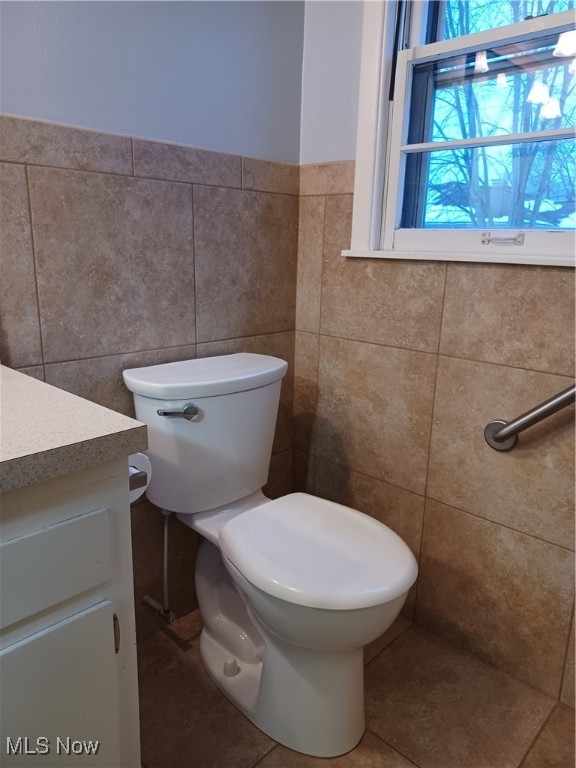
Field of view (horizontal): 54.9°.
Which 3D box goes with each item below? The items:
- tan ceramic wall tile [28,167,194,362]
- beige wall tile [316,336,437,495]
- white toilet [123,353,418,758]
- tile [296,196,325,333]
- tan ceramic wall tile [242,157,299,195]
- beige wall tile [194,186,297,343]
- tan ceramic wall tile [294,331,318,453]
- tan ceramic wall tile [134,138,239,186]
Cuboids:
[{"bbox_3d":[-0.386,-0.273,1.295,0.011,0.400,0.400,14,19,42],"label":"tan ceramic wall tile"},{"bbox_3d":[0.241,0.079,1.598,0.397,0.392,0.011,14,19,42],"label":"beige wall tile"},{"bbox_3d":[-0.025,0.364,1.311,0.680,0.747,0.430,14,19,42],"label":"white toilet"},{"bbox_3d":[0.070,-0.355,1.671,0.101,0.400,0.011,14,19,42],"label":"tile"},{"bbox_3d":[-0.048,-0.584,1.569,0.011,0.082,0.223,14,19,42],"label":"tan ceramic wall tile"},{"bbox_3d":[-0.110,-0.334,1.571,0.011,0.400,0.384,14,19,42],"label":"beige wall tile"},{"bbox_3d":[0.060,0.032,1.768,0.101,0.392,0.011,14,19,42],"label":"tan ceramic wall tile"},{"bbox_3d":[-0.241,-0.540,1.376,0.011,0.082,0.323,14,19,42],"label":"tan ceramic wall tile"}]

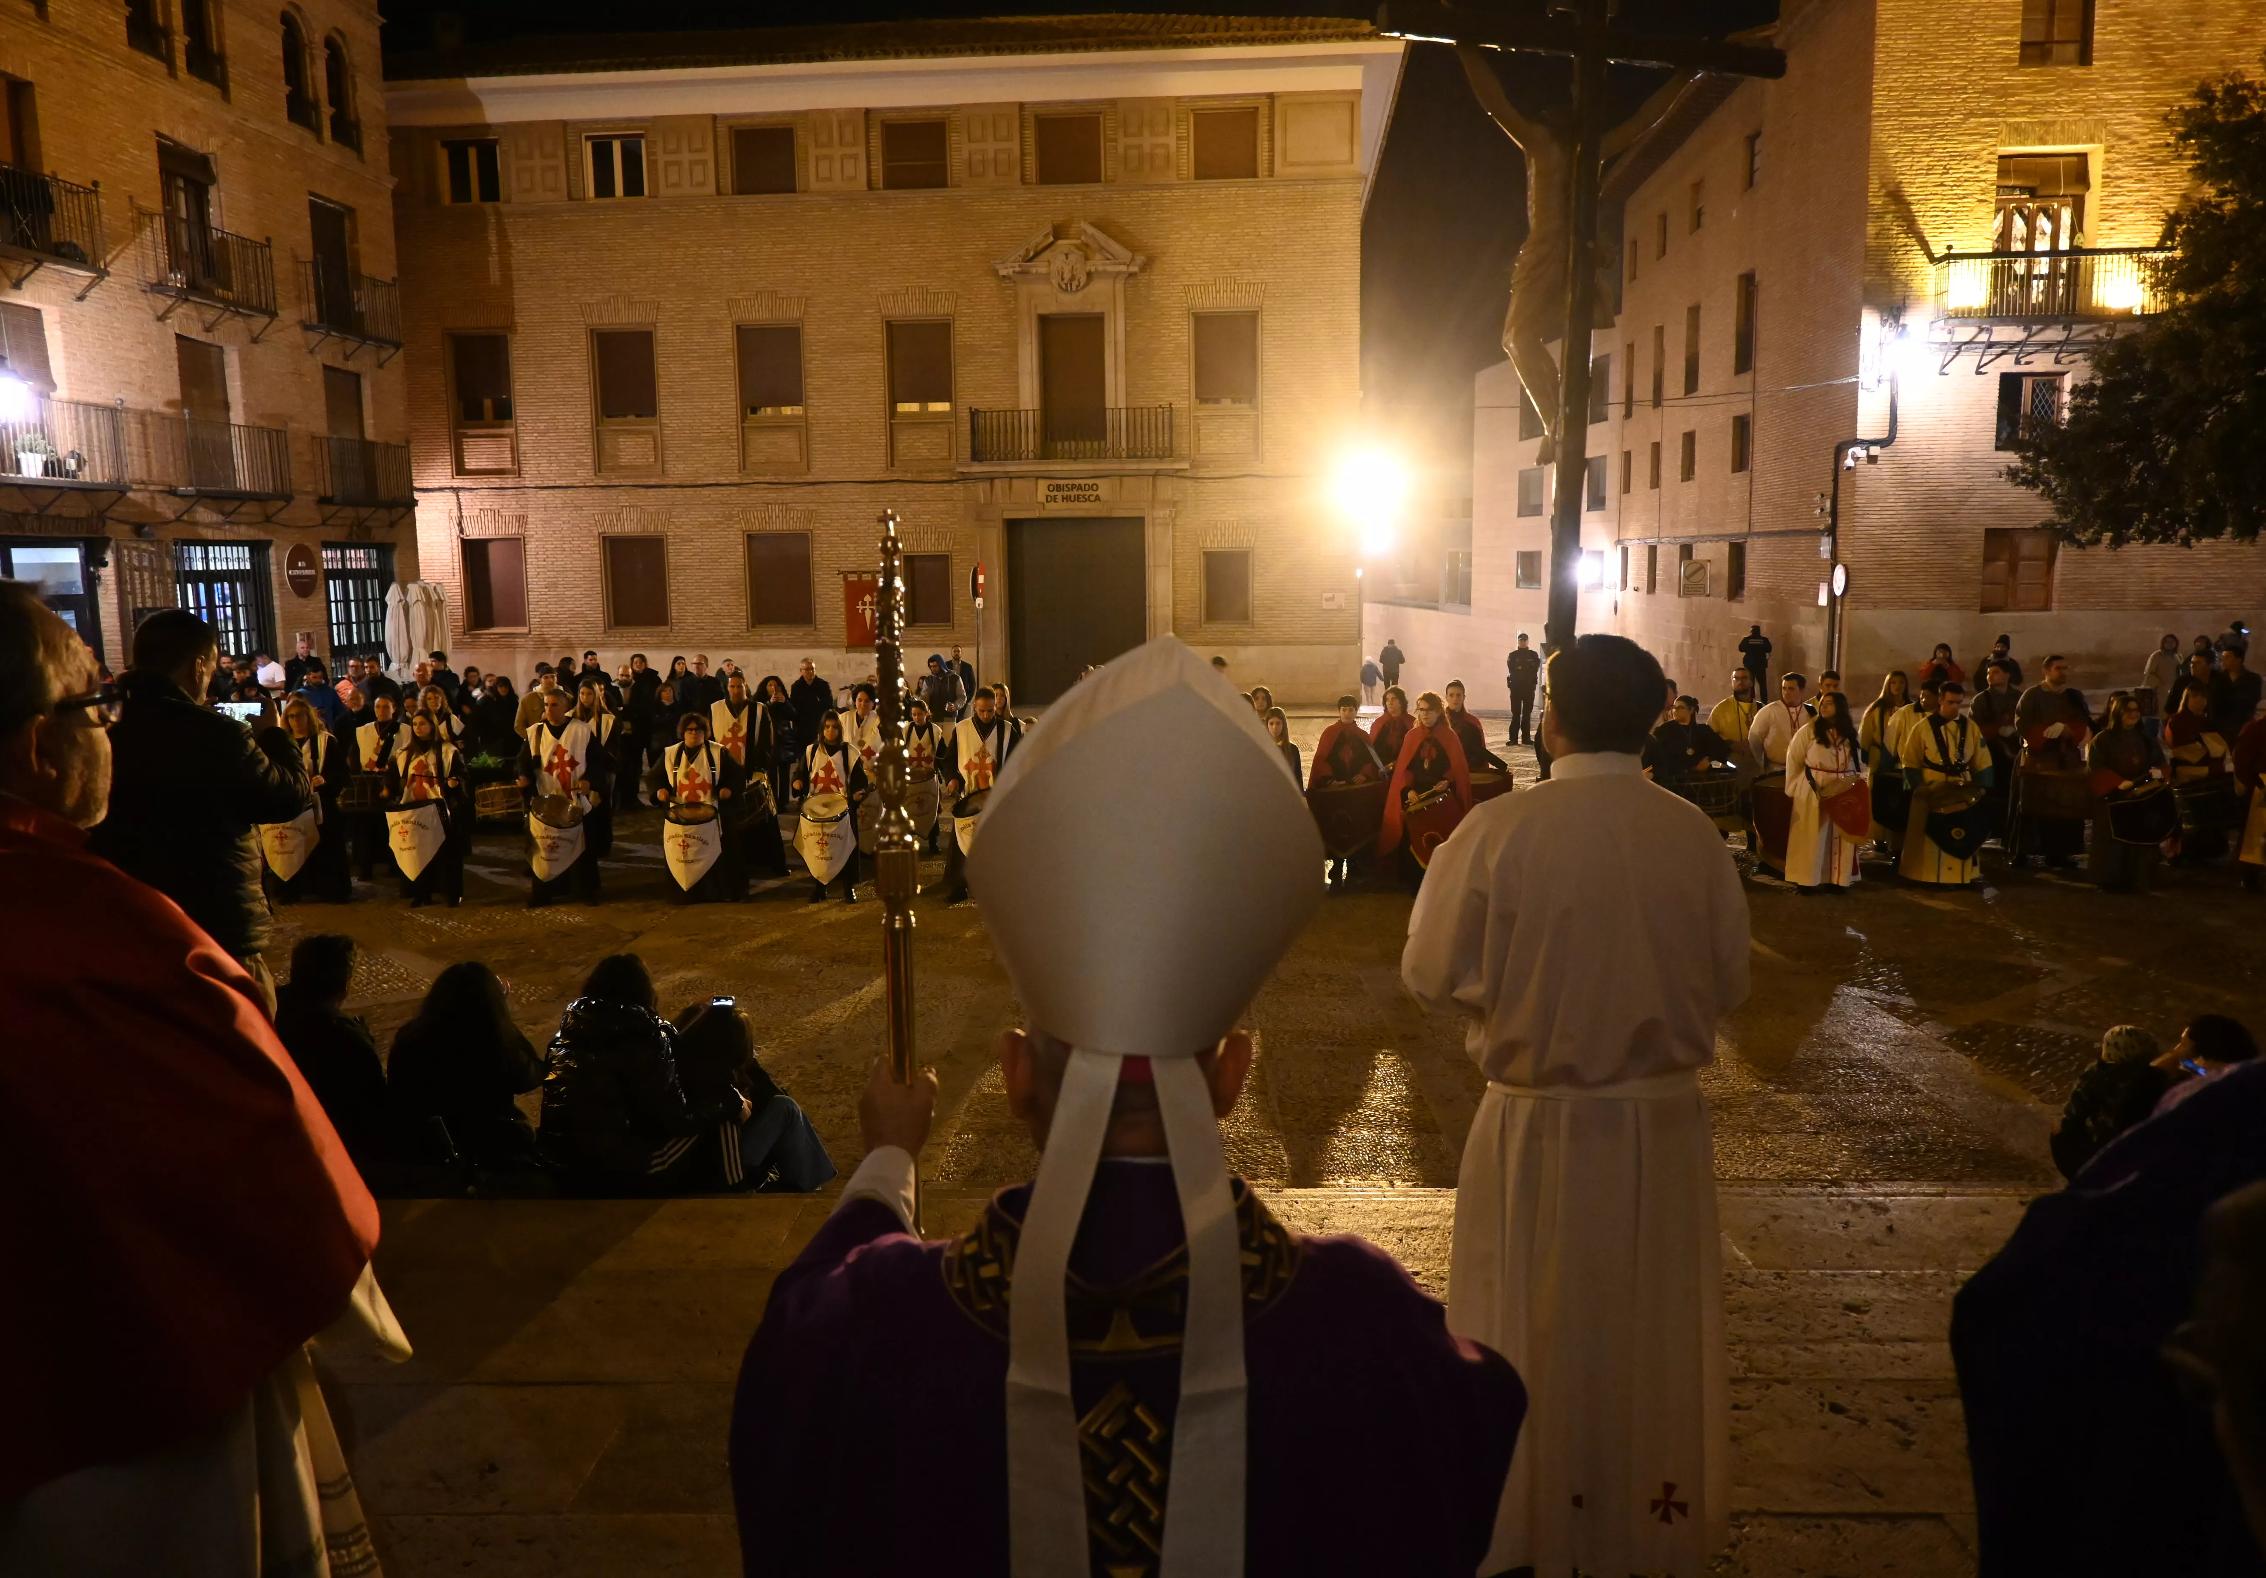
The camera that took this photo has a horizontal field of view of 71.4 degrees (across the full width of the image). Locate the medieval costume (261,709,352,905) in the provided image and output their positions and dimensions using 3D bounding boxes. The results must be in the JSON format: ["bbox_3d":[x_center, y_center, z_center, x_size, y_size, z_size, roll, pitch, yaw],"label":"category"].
[{"bbox_3d":[-7.073,0.219,13.548,0.640,1.530,0.470,-1,8,-4],"label":"medieval costume"}]

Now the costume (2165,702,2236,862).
[{"bbox_3d":[9.661,-0.089,14.300,0.580,1.440,0.480,1,8,12],"label":"costume"}]

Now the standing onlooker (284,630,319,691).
[{"bbox_3d":[-12.863,-1.219,24.500,0.520,1.820,0.350,-4,9,-22],"label":"standing onlooker"}]

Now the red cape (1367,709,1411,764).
[{"bbox_3d":[2.410,-0.156,14.587,0.620,1.100,0.420,0,8,8],"label":"red cape"}]

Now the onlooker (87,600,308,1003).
[{"bbox_3d":[-2.422,0.448,4.081,0.540,1.780,0.480,0,8,10],"label":"onlooker"}]

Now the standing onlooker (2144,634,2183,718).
[{"bbox_3d":[14.138,-1.183,21.600,0.500,1.680,0.380,0,8,8],"label":"standing onlooker"}]

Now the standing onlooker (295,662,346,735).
[{"bbox_3d":[-9.838,-0.557,19.100,0.550,1.750,0.380,-4,9,-22],"label":"standing onlooker"}]

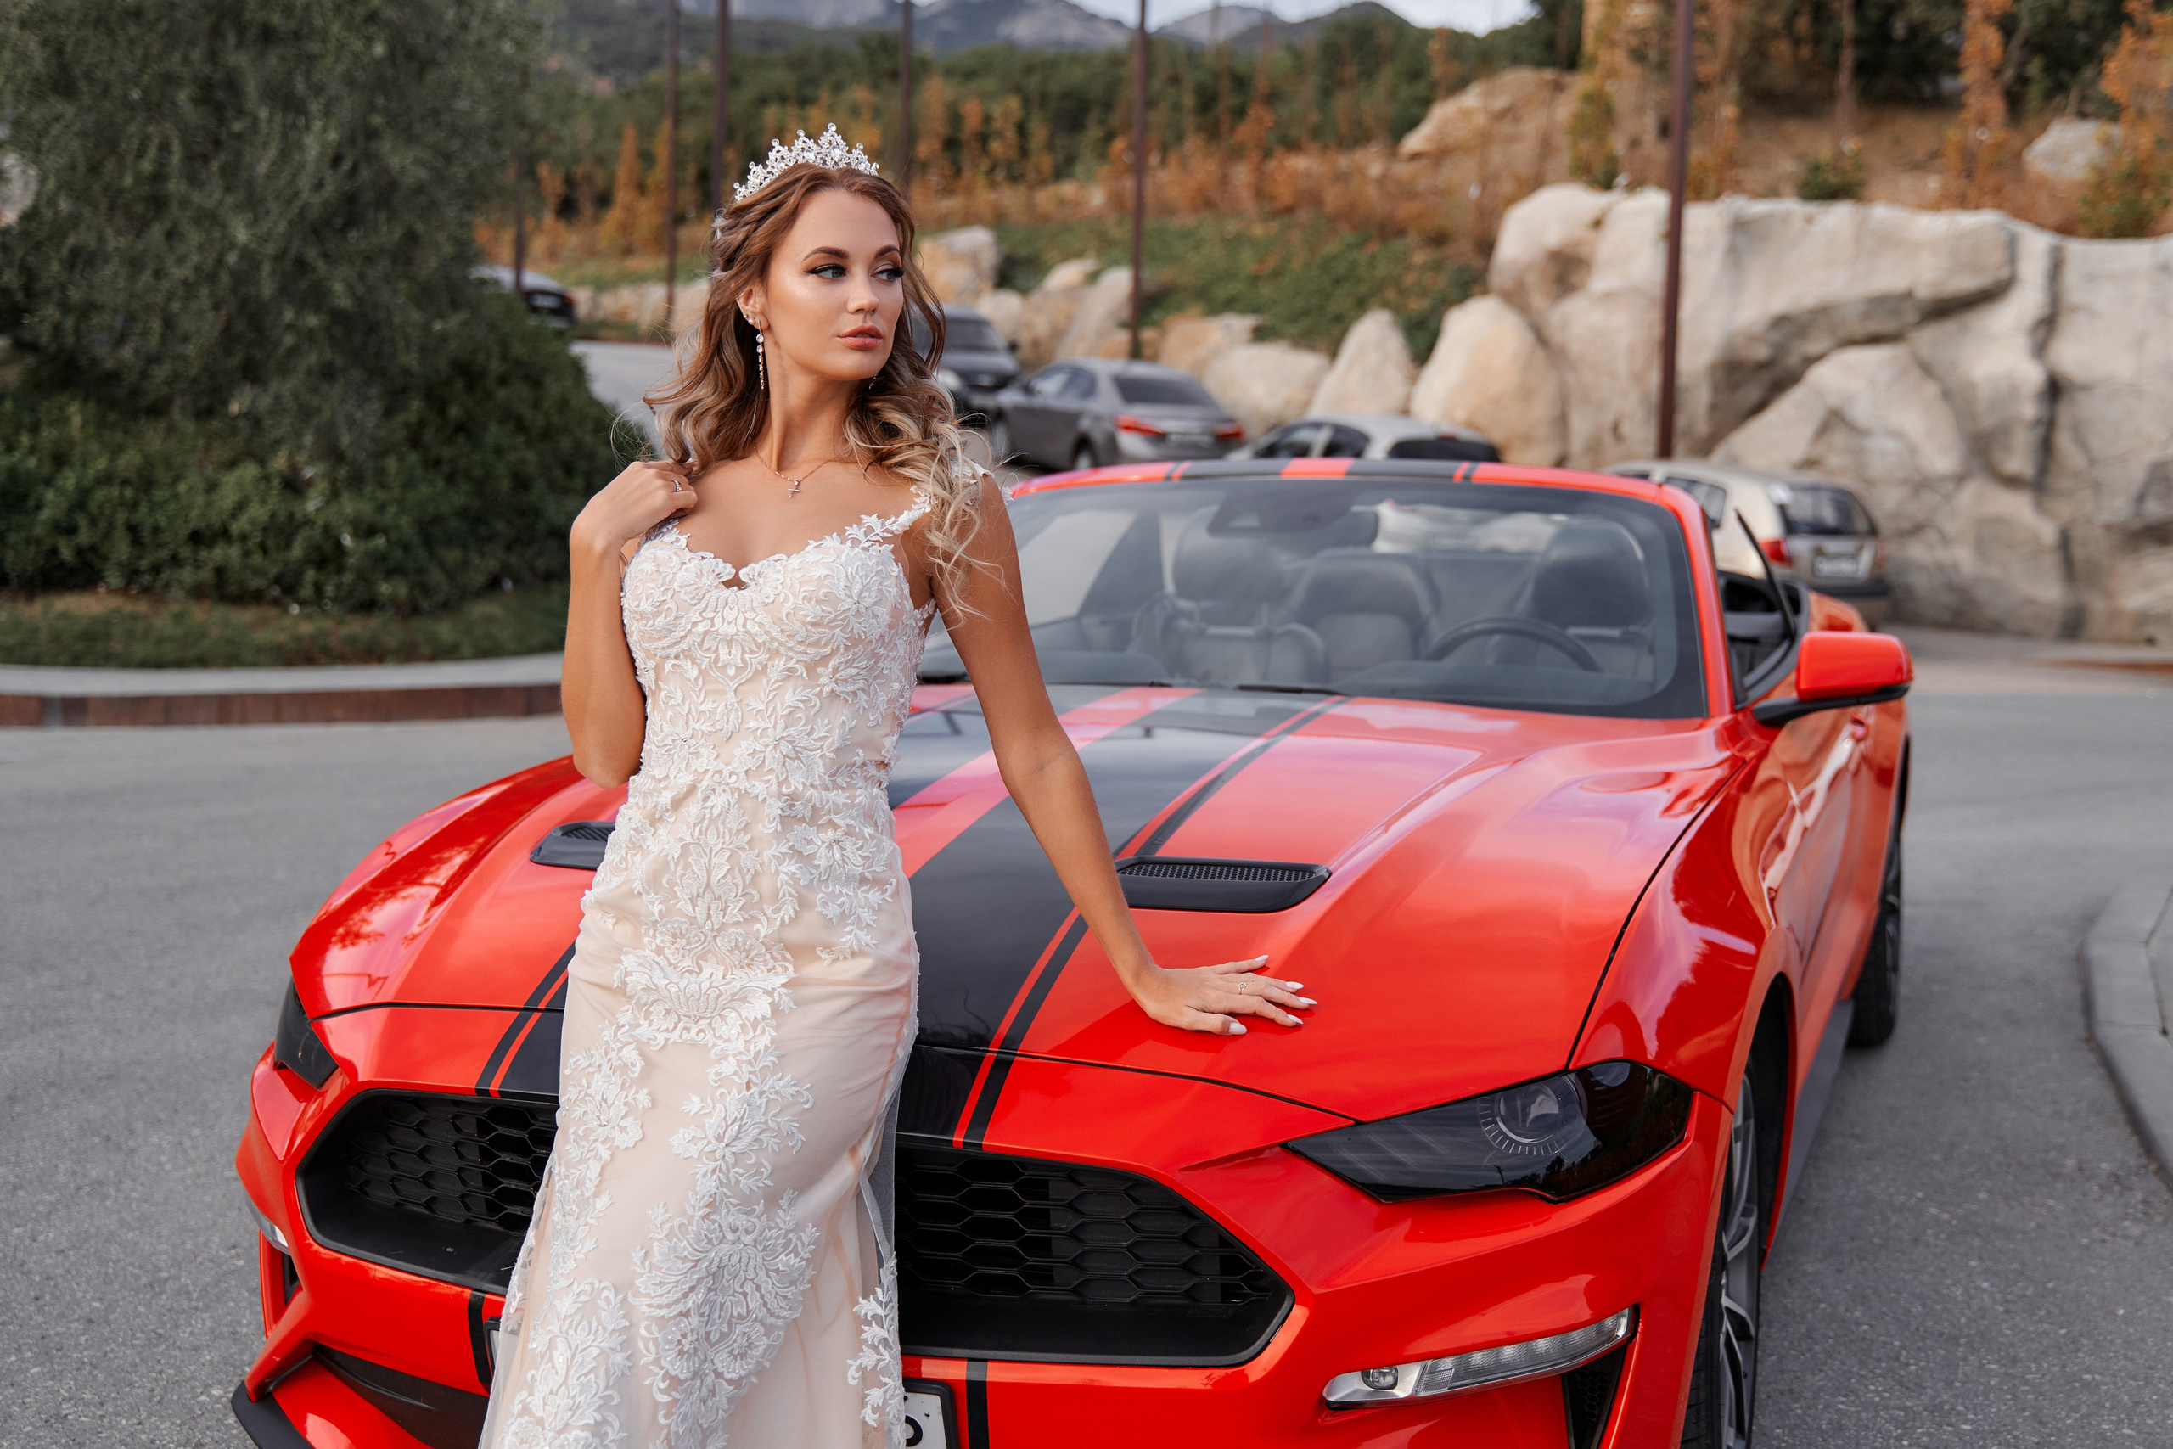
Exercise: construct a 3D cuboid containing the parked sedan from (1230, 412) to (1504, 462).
[{"bbox_3d":[2.700,-2.670,25.100,1.720,1.470,4.200,-1,12,-28],"label":"parked sedan"}]

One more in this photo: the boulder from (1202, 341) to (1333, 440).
[{"bbox_3d":[2.430,-4.300,30.800,1.850,1.750,1.500,2,5,4],"label":"boulder"}]

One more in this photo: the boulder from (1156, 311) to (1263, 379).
[{"bbox_3d":[1.643,-4.813,30.200,1.500,1.200,1.200,2,6,18],"label":"boulder"}]

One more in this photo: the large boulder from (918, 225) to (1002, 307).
[{"bbox_3d":[-2.300,-8.100,41.000,1.650,1.650,1.500,1,5,-3],"label":"large boulder"}]

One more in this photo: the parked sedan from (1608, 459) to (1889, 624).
[{"bbox_3d":[5.050,-1.530,20.200,1.680,1.490,3.850,-4,9,-37],"label":"parked sedan"}]

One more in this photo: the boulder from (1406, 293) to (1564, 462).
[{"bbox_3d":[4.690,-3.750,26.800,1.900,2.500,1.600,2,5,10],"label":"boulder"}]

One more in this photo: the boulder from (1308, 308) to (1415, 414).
[{"bbox_3d":[3.470,-4.100,29.000,1.450,2.300,1.300,2,5,7],"label":"boulder"}]

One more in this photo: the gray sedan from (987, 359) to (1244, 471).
[{"bbox_3d":[0.274,-3.679,28.118,1.776,1.465,4.620,0,11,-24],"label":"gray sedan"}]

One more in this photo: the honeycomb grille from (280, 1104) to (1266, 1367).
[{"bbox_3d":[-0.355,0.491,2.326,1.170,0.215,0.160,1,6,22],"label":"honeycomb grille"}]

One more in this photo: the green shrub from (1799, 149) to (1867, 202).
[{"bbox_3d":[7.900,-5.790,24.300,0.760,0.600,0.700,3,6,17],"label":"green shrub"}]

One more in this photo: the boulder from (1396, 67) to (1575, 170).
[{"bbox_3d":[6.329,-9.439,36.000,2.900,1.750,2.200,2,6,18],"label":"boulder"}]

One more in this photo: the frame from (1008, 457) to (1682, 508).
[{"bbox_3d":[0.439,-0.447,4.251,1.270,0.100,0.200,1,6,22],"label":"frame"}]

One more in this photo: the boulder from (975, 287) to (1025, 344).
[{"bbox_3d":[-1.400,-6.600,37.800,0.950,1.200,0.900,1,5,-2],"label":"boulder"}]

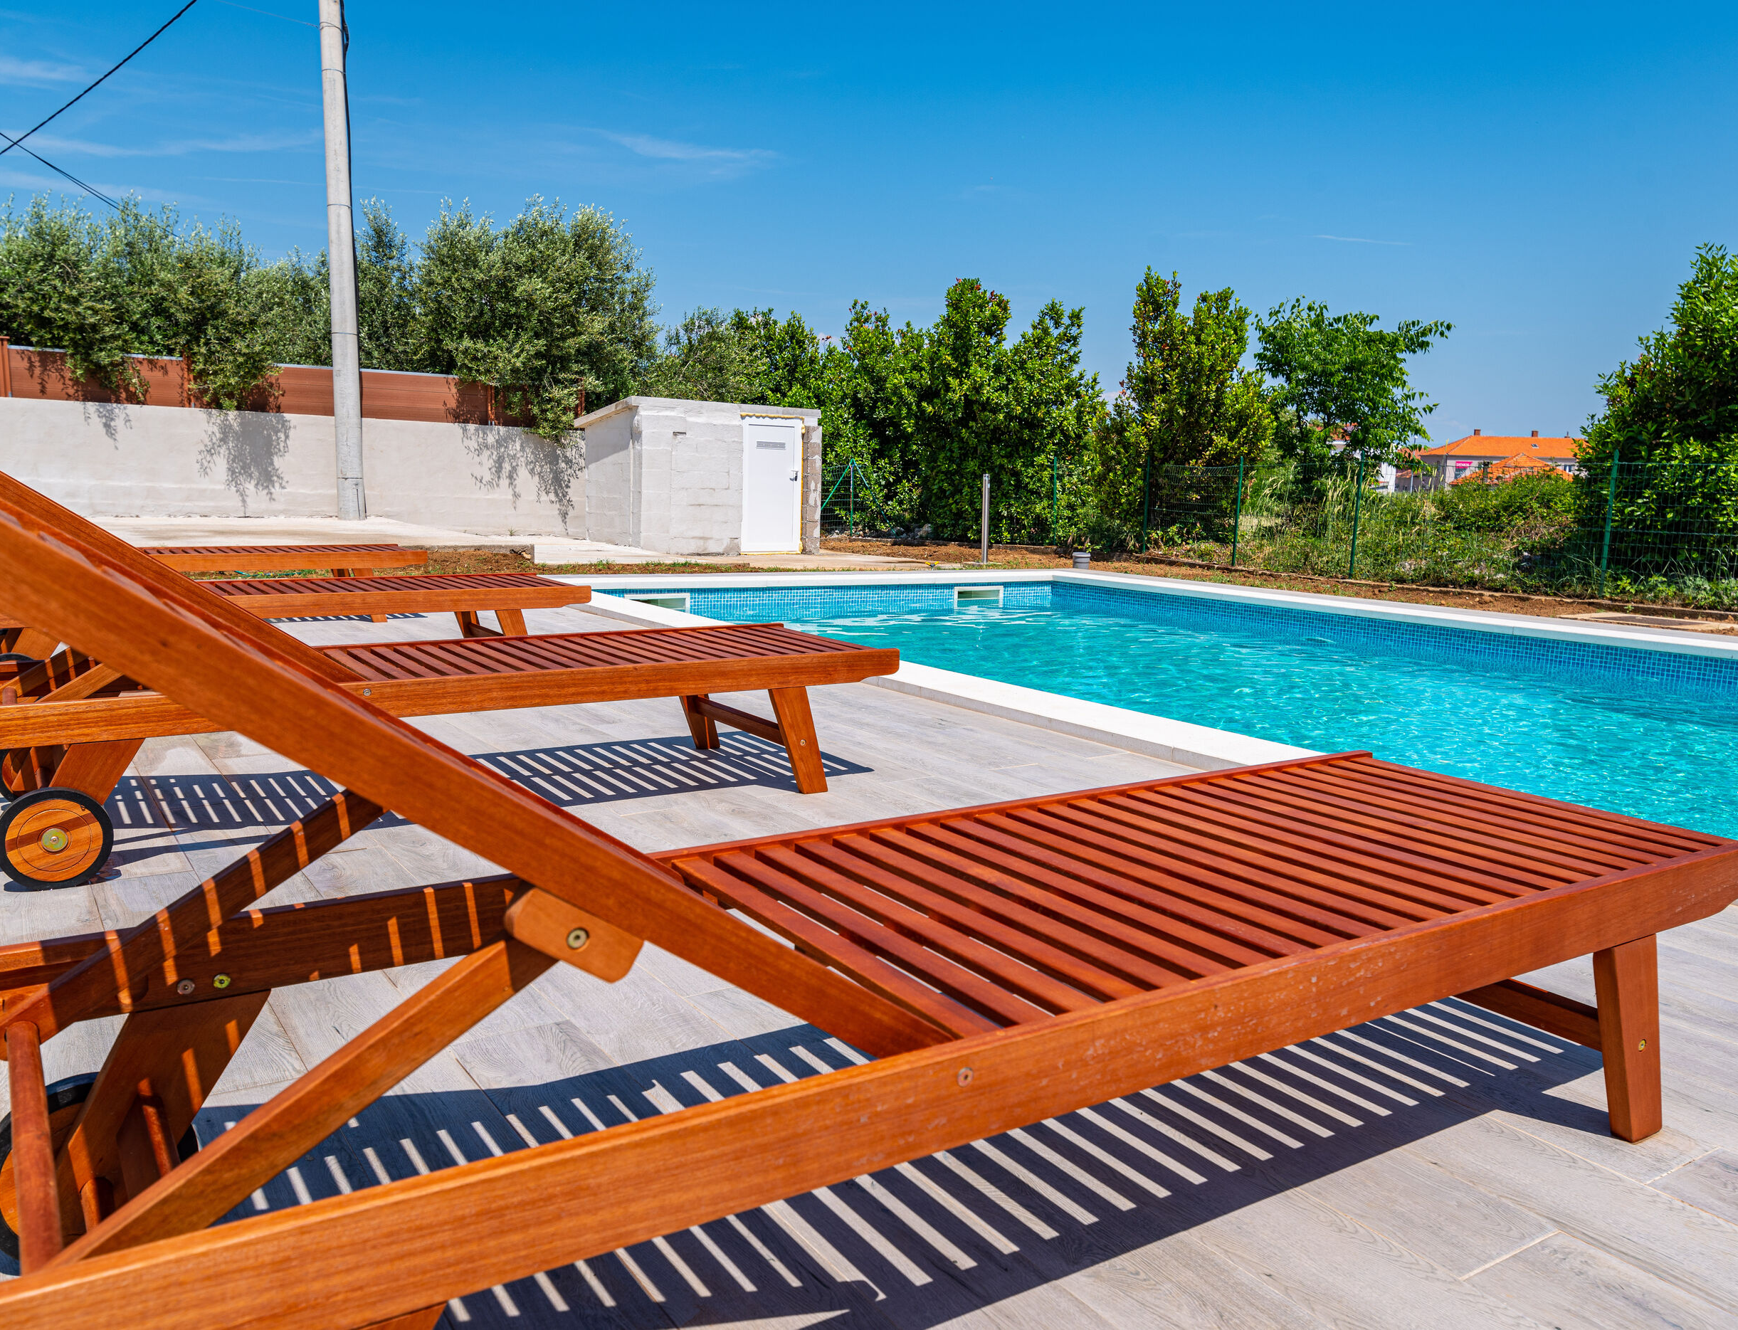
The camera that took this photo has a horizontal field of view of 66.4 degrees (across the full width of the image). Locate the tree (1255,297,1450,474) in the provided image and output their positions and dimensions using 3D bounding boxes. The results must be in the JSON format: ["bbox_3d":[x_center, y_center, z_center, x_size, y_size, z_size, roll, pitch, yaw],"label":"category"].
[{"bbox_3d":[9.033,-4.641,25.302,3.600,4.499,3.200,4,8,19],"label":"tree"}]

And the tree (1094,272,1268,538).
[{"bbox_3d":[5.221,-4.344,22.814,3.000,4.669,2.600,3,8,12],"label":"tree"}]

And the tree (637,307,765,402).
[{"bbox_3d":[-3.366,-5.078,27.292,3.200,4.343,3.000,1,8,-7],"label":"tree"}]

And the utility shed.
[{"bbox_3d":[-2.164,-2.401,17.061,2.641,1.851,1.835,-3,9,-33],"label":"utility shed"}]

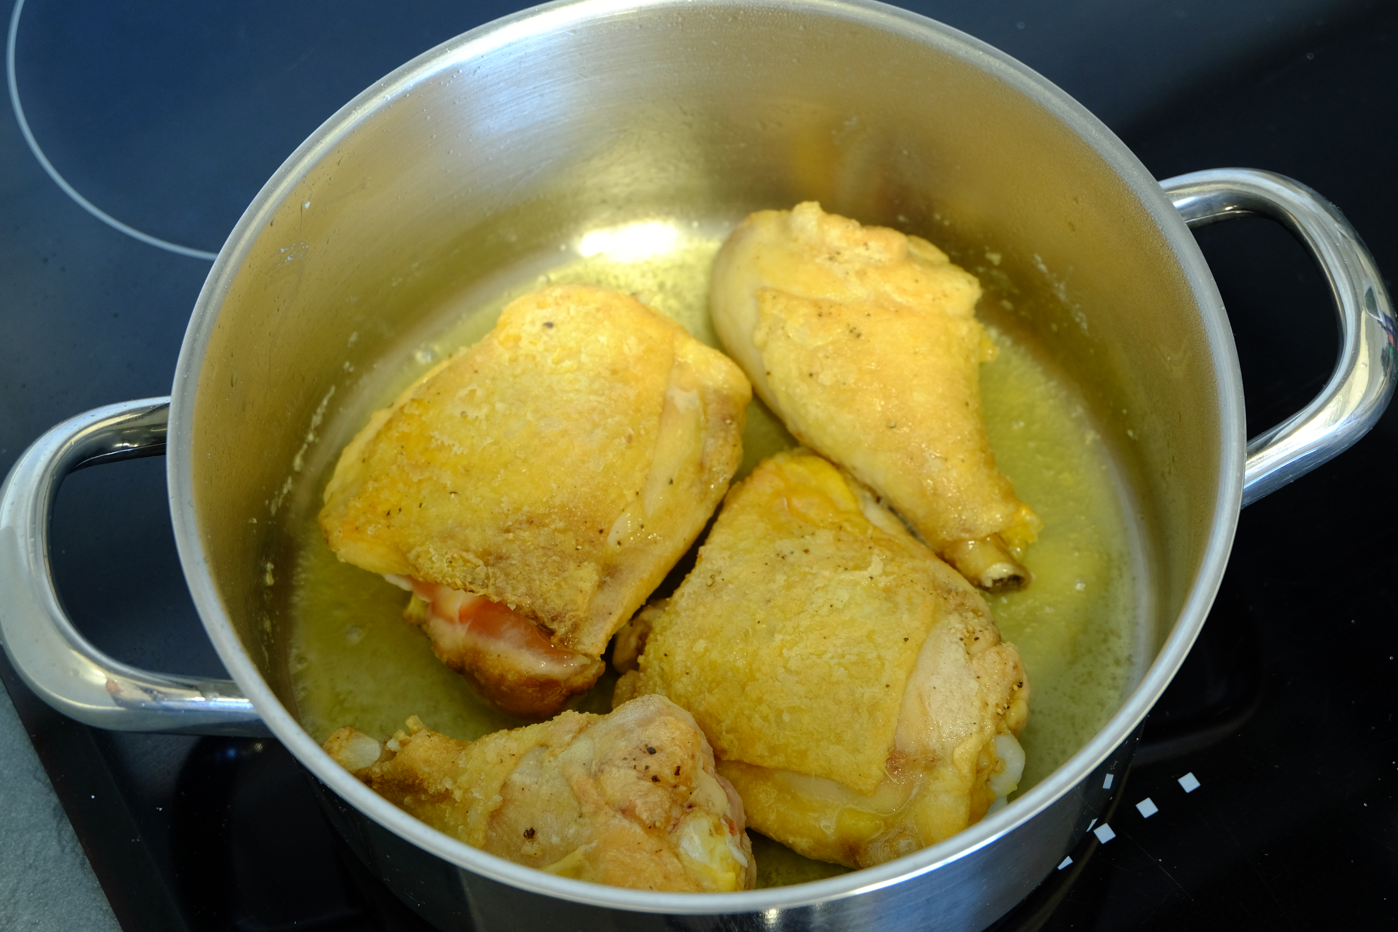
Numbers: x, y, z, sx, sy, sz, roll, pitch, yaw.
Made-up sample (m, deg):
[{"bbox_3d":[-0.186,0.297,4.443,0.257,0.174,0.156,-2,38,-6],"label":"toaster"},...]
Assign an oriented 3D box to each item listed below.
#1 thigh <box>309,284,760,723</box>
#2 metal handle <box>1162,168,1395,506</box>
[{"bbox_3d":[-0.046,0.000,0.640,0.095,0.044,0.112,32,66,18],"label":"thigh"},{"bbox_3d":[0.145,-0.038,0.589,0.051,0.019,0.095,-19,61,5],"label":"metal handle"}]

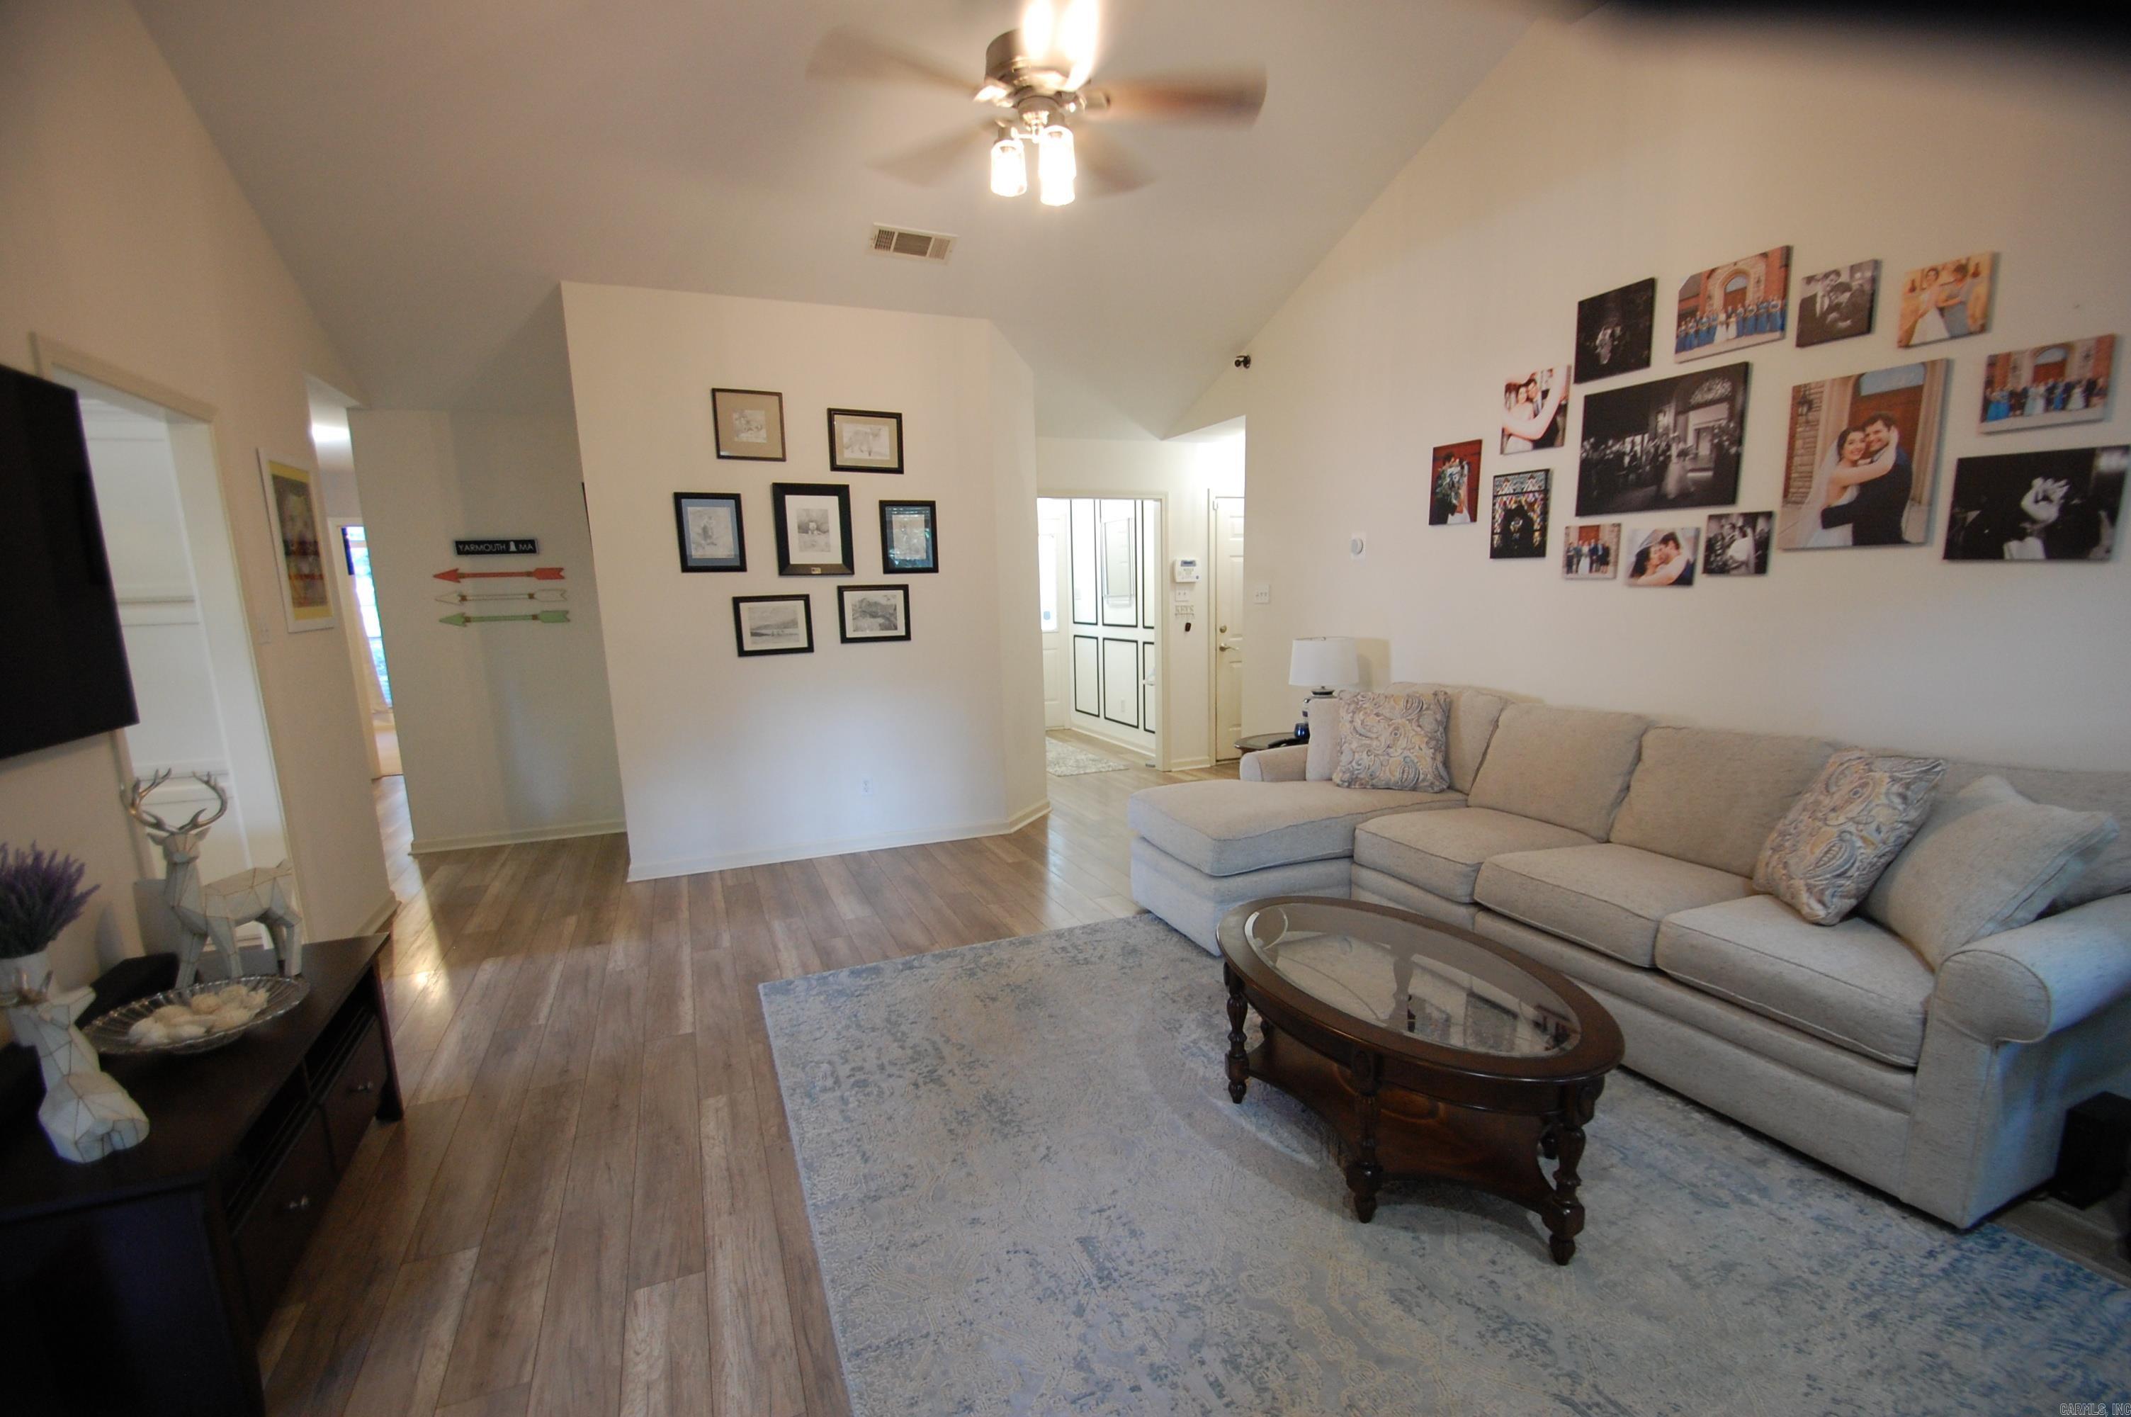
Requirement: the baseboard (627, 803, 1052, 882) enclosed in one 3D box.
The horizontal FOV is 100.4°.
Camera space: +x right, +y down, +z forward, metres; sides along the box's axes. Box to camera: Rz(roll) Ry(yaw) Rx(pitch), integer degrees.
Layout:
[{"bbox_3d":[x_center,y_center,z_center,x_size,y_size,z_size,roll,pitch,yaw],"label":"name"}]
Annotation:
[{"bbox_3d":[-1.170,0.745,5.155,2.460,0.080,0.419,-5,10,-20],"label":"baseboard"}]

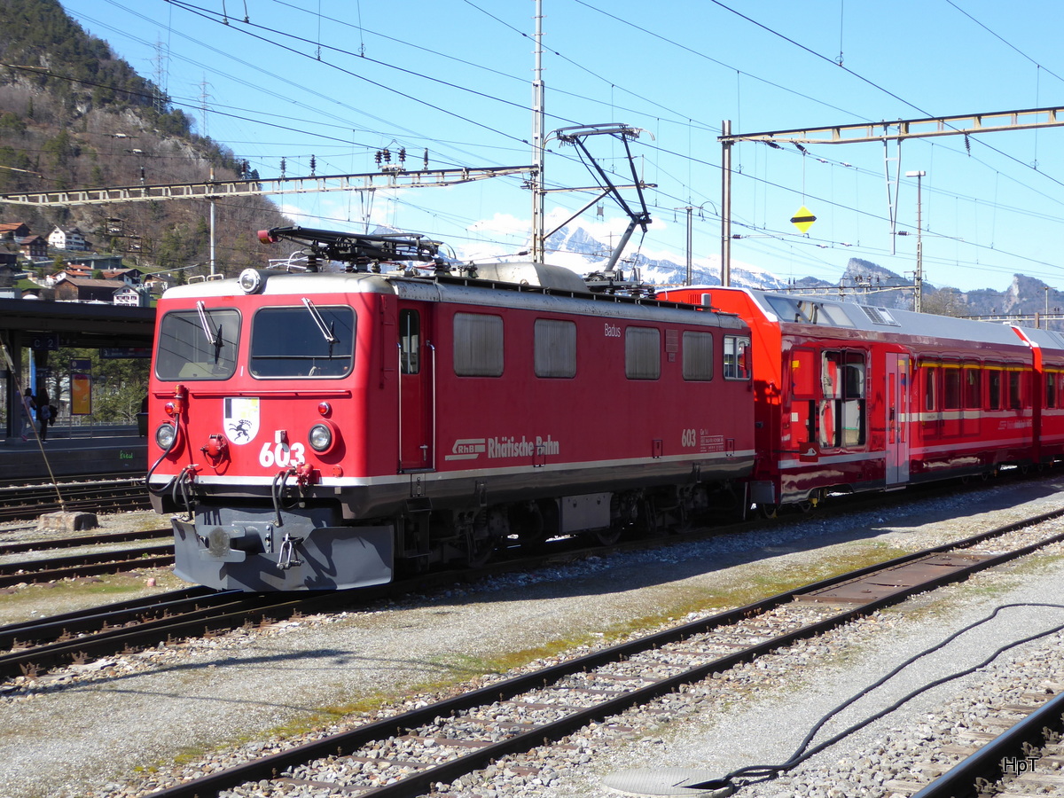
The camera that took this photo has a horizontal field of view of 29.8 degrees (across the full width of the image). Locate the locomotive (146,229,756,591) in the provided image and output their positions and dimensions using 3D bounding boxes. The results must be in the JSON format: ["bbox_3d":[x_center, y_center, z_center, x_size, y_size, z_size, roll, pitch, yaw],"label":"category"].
[{"bbox_3d":[-0.324,0.090,24.683,2.630,3.680,12.150,0,0,26],"label":"locomotive"}]

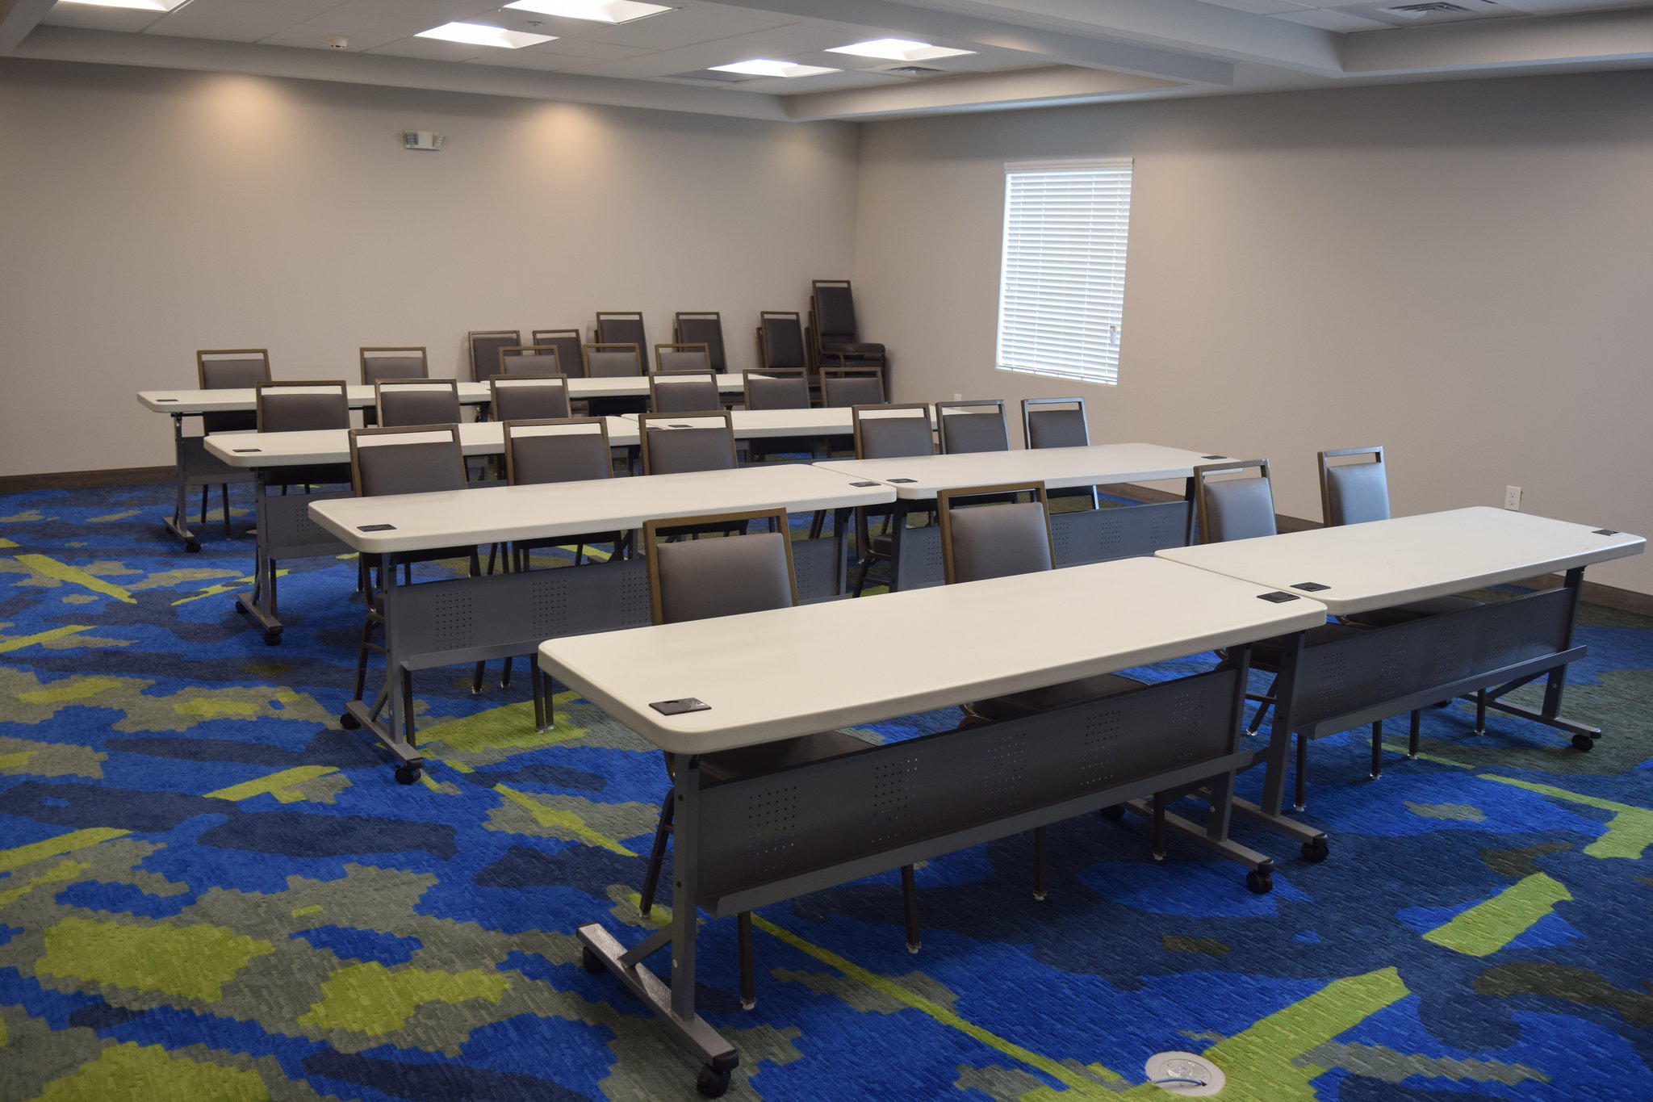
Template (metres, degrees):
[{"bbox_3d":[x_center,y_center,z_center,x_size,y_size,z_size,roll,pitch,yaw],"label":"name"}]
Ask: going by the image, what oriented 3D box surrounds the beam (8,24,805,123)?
[{"bbox_3d":[-2.366,-2.977,8.690,4.950,0.190,0.320,-7,15,-35],"label":"beam"}]

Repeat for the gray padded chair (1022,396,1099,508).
[{"bbox_3d":[1.163,-0.190,6.027,0.455,0.915,0.550,-7,15,-35],"label":"gray padded chair"}]

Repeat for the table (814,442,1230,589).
[{"bbox_3d":[0.842,0.010,5.484,1.830,0.728,0.610,-7,15,-35],"label":"table"}]

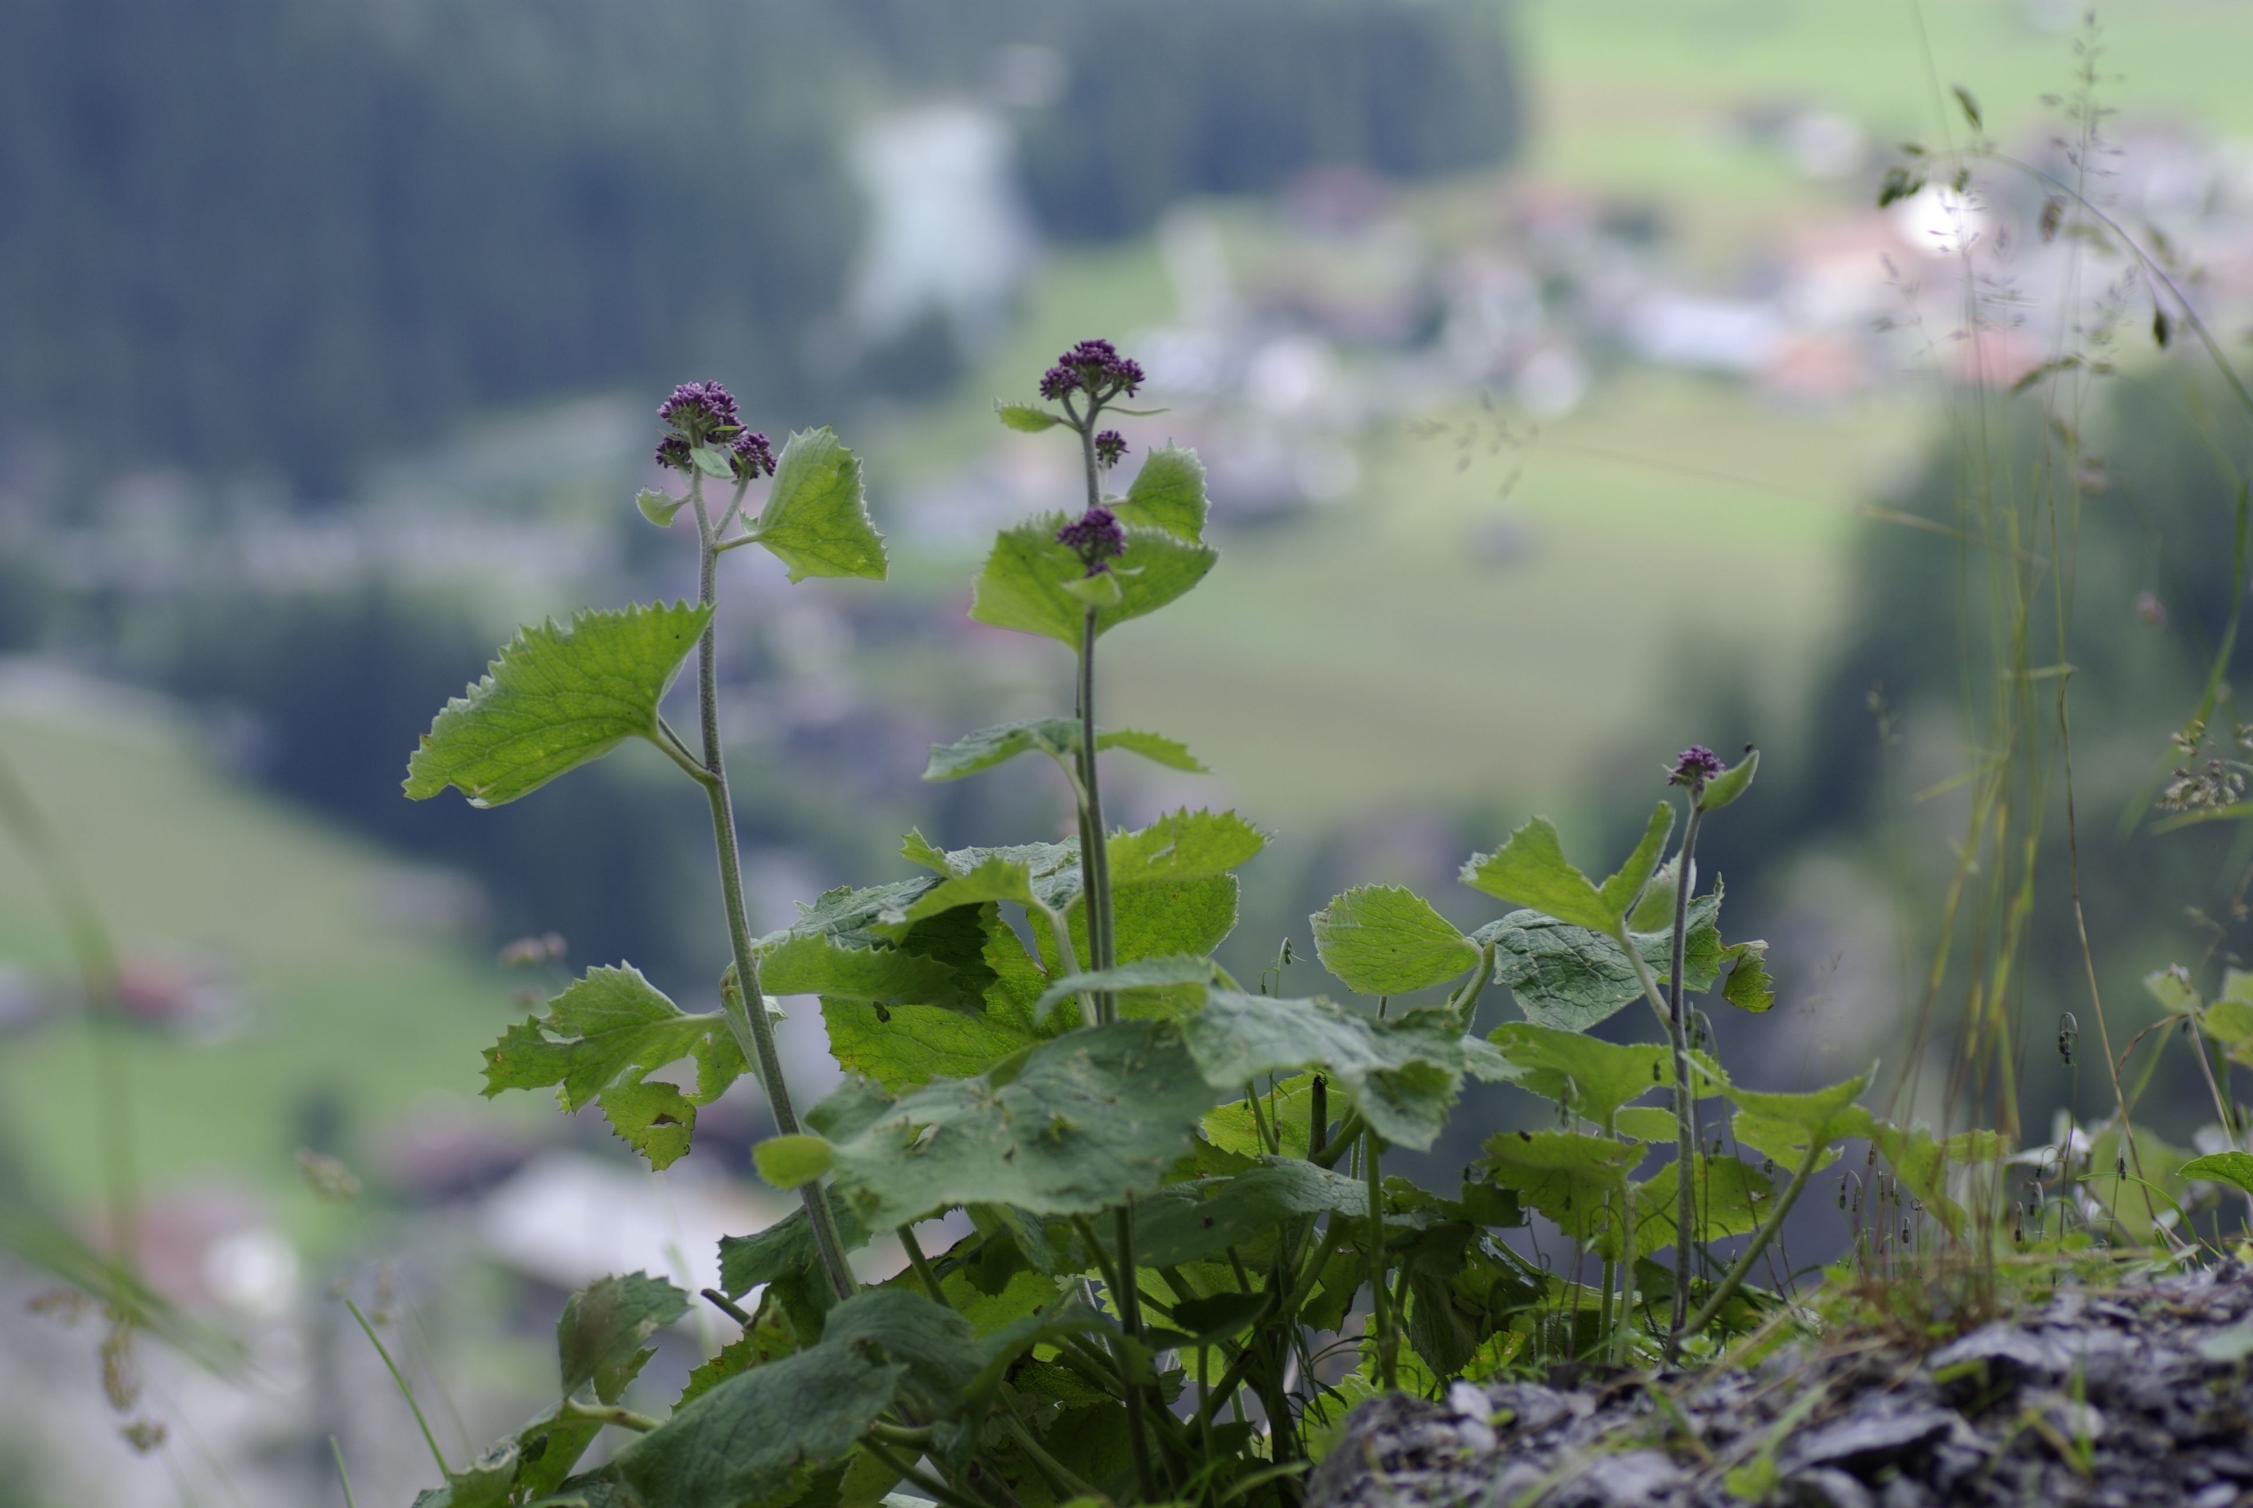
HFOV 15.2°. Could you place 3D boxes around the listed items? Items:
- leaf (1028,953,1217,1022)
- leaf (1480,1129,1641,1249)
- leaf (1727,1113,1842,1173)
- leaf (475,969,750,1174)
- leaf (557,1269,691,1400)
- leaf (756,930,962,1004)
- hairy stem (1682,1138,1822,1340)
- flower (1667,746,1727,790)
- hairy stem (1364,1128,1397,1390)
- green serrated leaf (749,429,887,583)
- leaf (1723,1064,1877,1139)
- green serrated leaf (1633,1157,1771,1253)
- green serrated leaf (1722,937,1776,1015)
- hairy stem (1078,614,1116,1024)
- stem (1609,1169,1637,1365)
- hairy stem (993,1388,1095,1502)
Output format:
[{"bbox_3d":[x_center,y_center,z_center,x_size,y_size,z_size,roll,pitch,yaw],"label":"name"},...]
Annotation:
[{"bbox_3d":[0.000,0.070,2.550,0.055,0.019,0.040,0,10,0],"label":"leaf"},{"bbox_3d":[0.115,0.115,2.240,0.040,0.031,0.032,5,9,37],"label":"leaf"},{"bbox_3d":[0.201,0.119,2.580,0.035,0.018,0.027,0,7,0],"label":"leaf"},{"bbox_3d":[-0.158,0.096,2.600,0.081,0.062,0.040,-1,7,-6],"label":"leaf"},{"bbox_3d":[-0.144,0.168,2.430,0.031,0.036,0.012,18,-23,29],"label":"leaf"},{"bbox_3d":[-0.082,0.065,2.600,0.063,0.021,0.035,0,10,0],"label":"leaf"},{"bbox_3d":[0.201,0.156,2.720,0.005,0.080,0.005,35,12,0],"label":"hairy stem"},{"bbox_3d":[0.185,0.005,2.750,0.019,0.015,0.019,0,10,0],"label":"flower"},{"bbox_3d":[0.078,0.155,2.600,0.006,0.083,0.006,-3,6,0],"label":"hairy stem"},{"bbox_3d":[-0.100,-0.080,2.740,0.046,0.052,0.014,-14,35,13],"label":"green serrated leaf"},{"bbox_3d":[0.195,0.101,2.450,0.043,0.011,0.042,-8,-21,-3],"label":"leaf"},{"bbox_3d":[0.190,0.149,2.790,0.047,0.042,0.011,-1,37,1],"label":"green serrated leaf"},{"bbox_3d":[0.195,0.070,2.650,0.017,0.023,0.014,-1,7,-11],"label":"green serrated leaf"},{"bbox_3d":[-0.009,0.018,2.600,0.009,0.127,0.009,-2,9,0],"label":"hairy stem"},{"bbox_3d":[0.143,0.147,2.430,0.005,0.056,0.005,2,5,0],"label":"stem"},{"bbox_3d":[-0.024,0.208,2.550,0.006,0.043,0.007,-41,9,0],"label":"hairy stem"}]

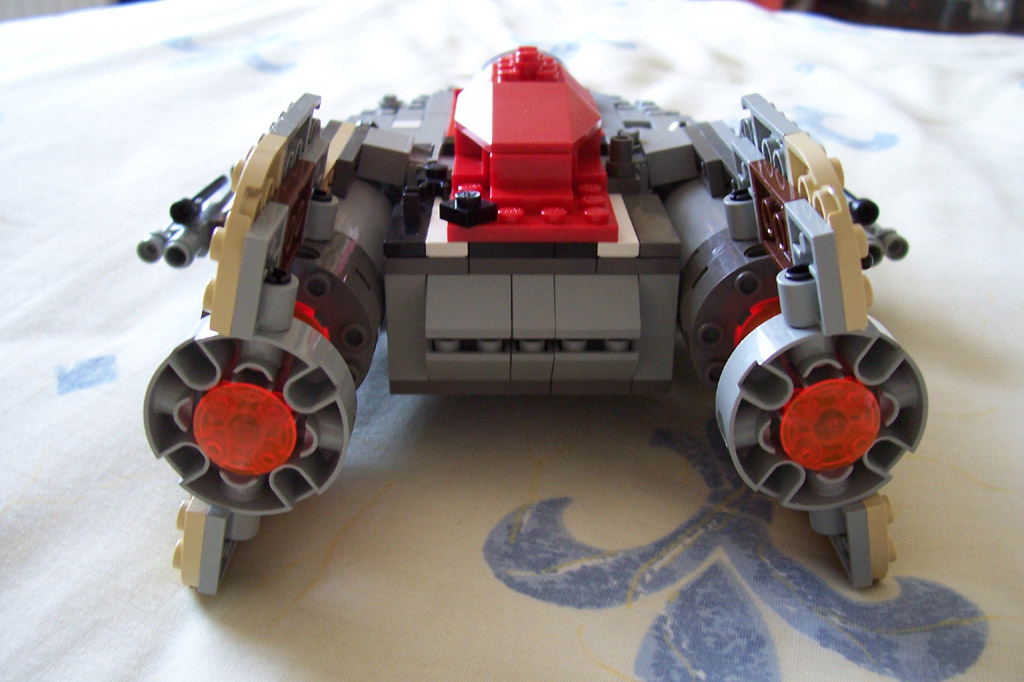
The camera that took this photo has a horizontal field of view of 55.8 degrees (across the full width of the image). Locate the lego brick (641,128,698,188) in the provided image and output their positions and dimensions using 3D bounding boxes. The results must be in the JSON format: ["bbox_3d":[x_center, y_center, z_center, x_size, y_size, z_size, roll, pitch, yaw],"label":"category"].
[{"bbox_3d":[0.036,-0.042,0.220,0.010,0.008,0.017,-11,24,8],"label":"lego brick"}]

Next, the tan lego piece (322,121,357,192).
[{"bbox_3d":[-0.038,-0.040,0.213,0.003,0.009,0.034,12,24,-6],"label":"tan lego piece"}]

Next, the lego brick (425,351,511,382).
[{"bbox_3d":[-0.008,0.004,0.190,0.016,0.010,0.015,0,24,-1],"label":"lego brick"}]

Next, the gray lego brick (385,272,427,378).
[{"bbox_3d":[-0.020,-0.004,0.192,0.008,0.022,0.010,0,24,-1],"label":"gray lego brick"}]

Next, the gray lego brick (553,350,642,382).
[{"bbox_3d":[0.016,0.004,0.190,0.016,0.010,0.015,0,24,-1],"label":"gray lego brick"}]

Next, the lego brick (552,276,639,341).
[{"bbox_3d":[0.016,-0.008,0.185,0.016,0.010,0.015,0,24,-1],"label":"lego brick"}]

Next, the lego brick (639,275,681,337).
[{"bbox_3d":[0.028,-0.009,0.191,0.008,0.012,0.010,0,24,-1],"label":"lego brick"}]

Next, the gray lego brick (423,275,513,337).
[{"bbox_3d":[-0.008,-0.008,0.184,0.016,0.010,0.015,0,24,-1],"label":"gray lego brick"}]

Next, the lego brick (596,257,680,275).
[{"bbox_3d":[0.024,-0.017,0.190,0.016,0.003,0.016,0,24,-1],"label":"lego brick"}]

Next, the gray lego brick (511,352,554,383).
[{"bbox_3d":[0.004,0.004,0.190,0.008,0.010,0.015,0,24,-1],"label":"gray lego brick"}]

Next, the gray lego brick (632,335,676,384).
[{"bbox_3d":[0.028,0.001,0.195,0.008,0.010,0.010,0,24,-1],"label":"gray lego brick"}]

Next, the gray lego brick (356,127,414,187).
[{"bbox_3d":[-0.029,-0.042,0.222,0.010,0.008,0.017,11,24,-6],"label":"gray lego brick"}]

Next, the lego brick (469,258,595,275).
[{"bbox_3d":[0.004,-0.017,0.189,0.024,0.003,0.014,0,24,-1],"label":"lego brick"}]

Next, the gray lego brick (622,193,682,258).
[{"bbox_3d":[0.028,-0.024,0.196,0.008,0.003,0.032,0,24,-1],"label":"gray lego brick"}]

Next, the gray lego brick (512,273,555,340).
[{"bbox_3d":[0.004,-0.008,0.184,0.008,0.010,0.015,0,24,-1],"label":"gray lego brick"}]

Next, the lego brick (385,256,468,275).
[{"bbox_3d":[-0.016,-0.017,0.188,0.016,0.003,0.013,0,24,-1],"label":"lego brick"}]

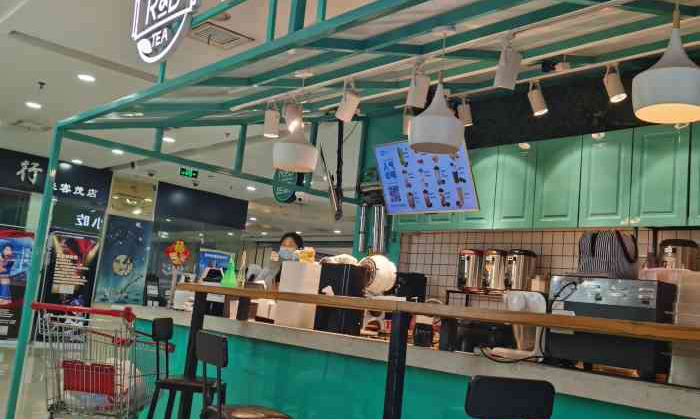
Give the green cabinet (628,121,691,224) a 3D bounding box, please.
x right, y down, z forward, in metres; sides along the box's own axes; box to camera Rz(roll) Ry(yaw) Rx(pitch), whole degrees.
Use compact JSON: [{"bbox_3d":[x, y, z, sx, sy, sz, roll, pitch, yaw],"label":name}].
[{"bbox_3d":[2.275,-0.201,5.152,0.340,0.713,0.409,12,-10,-39],"label":"green cabinet"}]

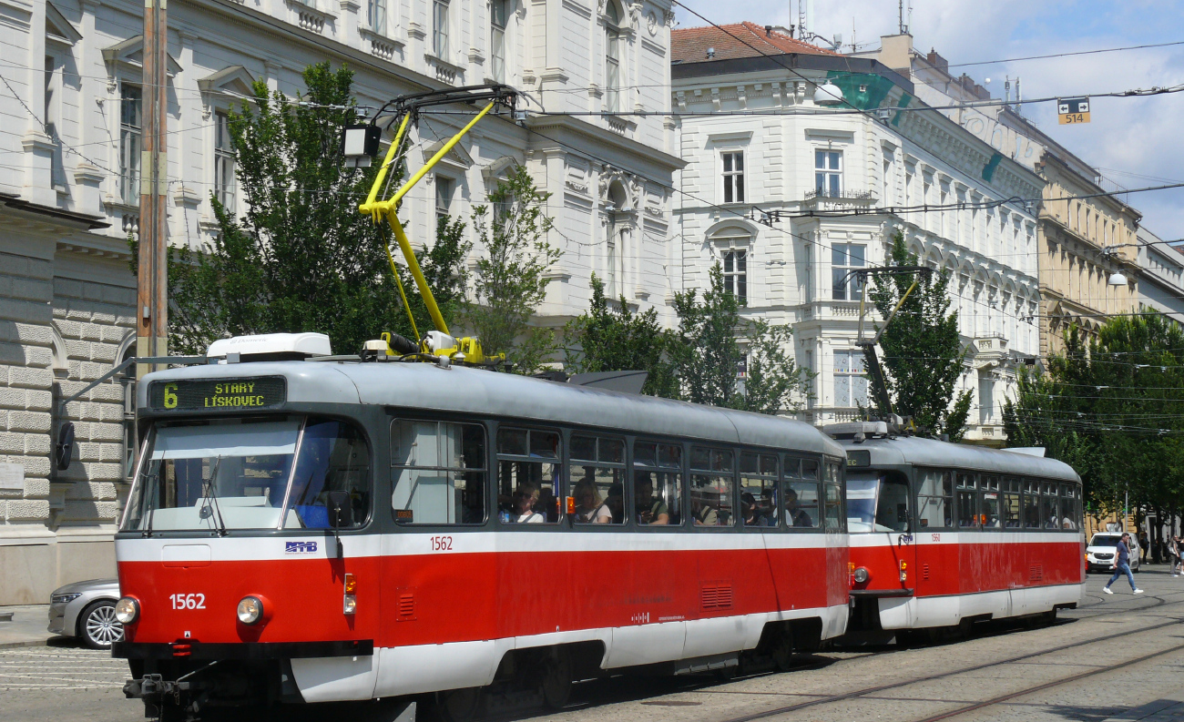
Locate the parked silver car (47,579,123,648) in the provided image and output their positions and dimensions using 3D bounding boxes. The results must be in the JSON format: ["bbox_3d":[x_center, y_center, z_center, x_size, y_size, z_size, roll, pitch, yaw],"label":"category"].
[{"bbox_3d":[-5.771,3.504,32.552,5.100,1.480,1.900,1,-4,-22],"label":"parked silver car"}]

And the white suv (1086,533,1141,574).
[{"bbox_3d":[23.302,8.500,96.600,1.870,1.830,4.400,-2,-4,22],"label":"white suv"}]

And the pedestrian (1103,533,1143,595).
[{"bbox_3d":[15.161,5.779,61.557,1.050,1.740,0.550,-2,-4,19],"label":"pedestrian"}]

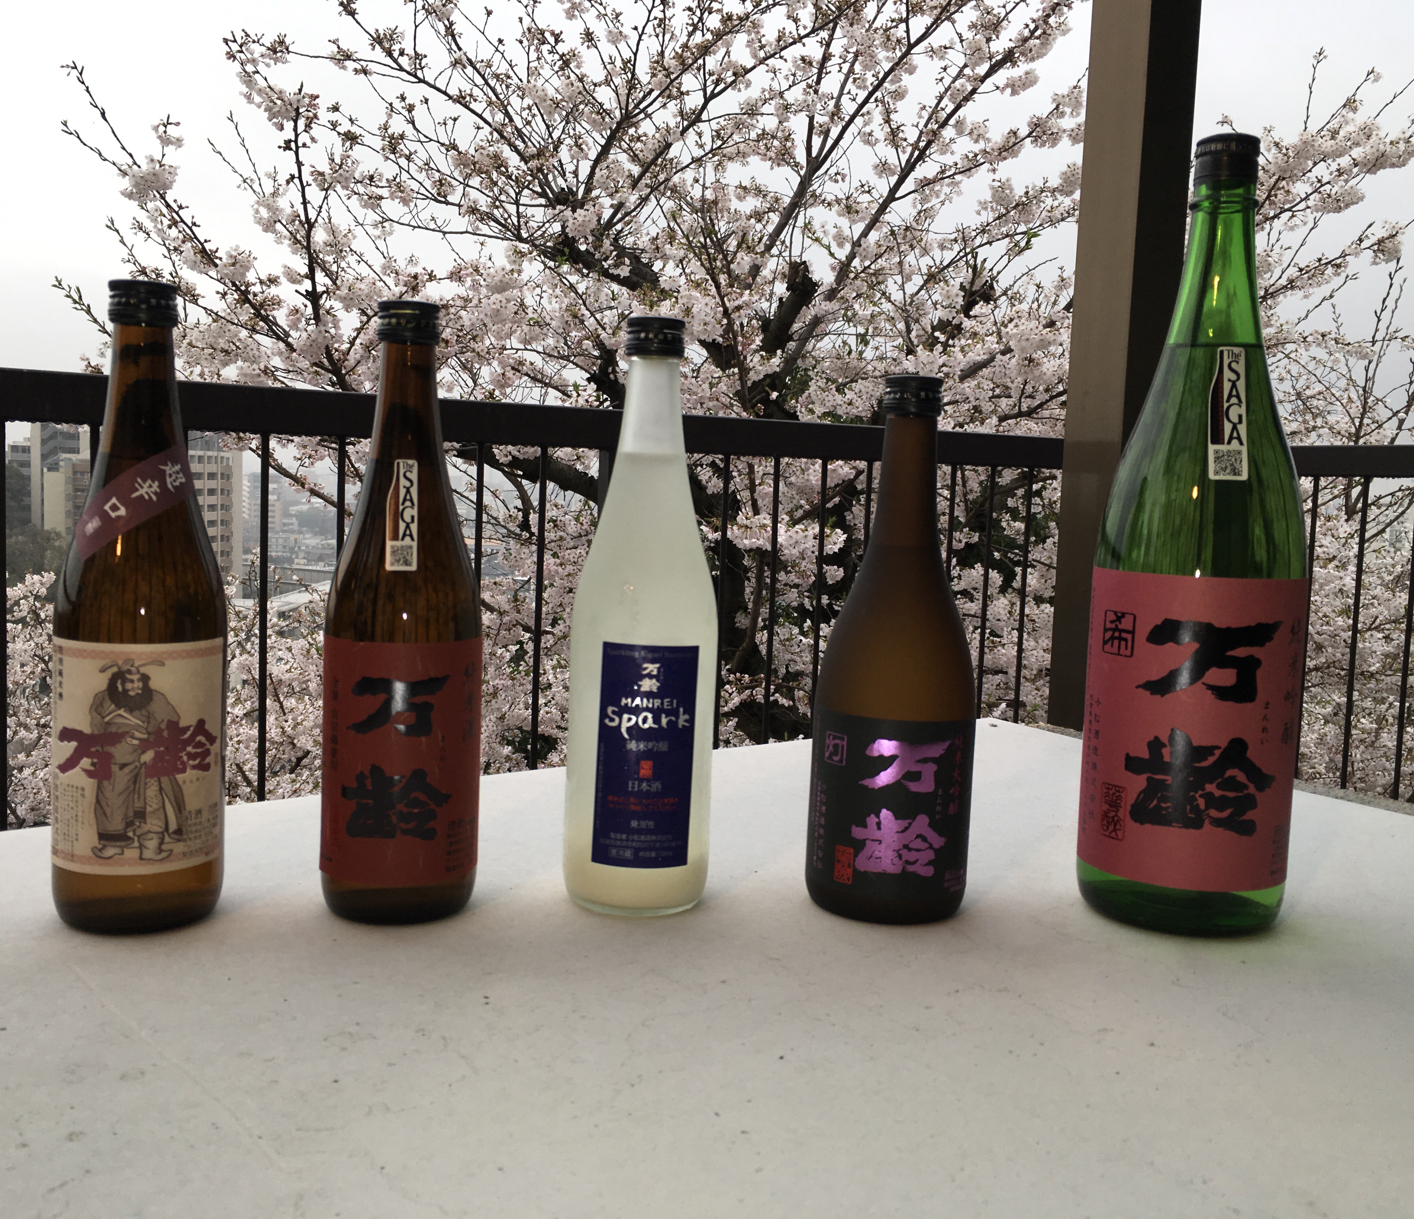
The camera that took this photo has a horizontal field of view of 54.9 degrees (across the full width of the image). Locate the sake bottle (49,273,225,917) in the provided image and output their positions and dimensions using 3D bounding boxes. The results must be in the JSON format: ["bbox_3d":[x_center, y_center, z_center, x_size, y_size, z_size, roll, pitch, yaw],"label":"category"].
[{"bbox_3d":[-0.268,-0.002,0.647,0.077,0.300,0.077,1,5,-20],"label":"sake bottle"}]

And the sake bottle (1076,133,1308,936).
[{"bbox_3d":[0.260,-0.039,0.715,0.106,0.404,0.106,3,5,14],"label":"sake bottle"}]

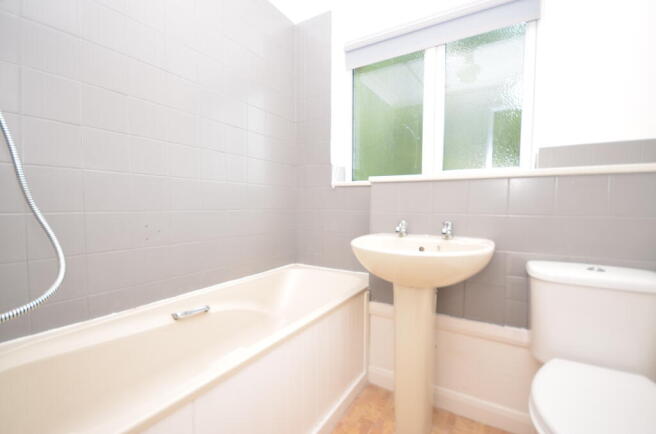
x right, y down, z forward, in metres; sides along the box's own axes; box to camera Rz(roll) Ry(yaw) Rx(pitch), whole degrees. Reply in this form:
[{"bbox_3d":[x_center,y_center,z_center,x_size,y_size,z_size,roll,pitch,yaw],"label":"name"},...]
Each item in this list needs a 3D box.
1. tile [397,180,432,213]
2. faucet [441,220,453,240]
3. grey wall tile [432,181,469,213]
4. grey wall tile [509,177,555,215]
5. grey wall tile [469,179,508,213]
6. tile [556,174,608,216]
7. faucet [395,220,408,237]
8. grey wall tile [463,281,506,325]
[{"bbox_3d":[0.424,-0.091,1.320,0.150,0.150,0.010,2,3,33],"label":"tile"},{"bbox_3d":[0.508,0.061,1.154,0.043,0.076,0.092,2,3,33],"label":"faucet"},{"bbox_3d":[0.549,-0.087,1.238,0.150,0.150,0.010,2,3,33],"label":"grey wall tile"},{"bbox_3d":[0.800,-0.080,1.073,0.150,0.150,0.010,2,3,33],"label":"grey wall tile"},{"bbox_3d":[0.674,-0.084,1.155,0.150,0.150,0.010,2,3,33],"label":"grey wall tile"},{"bbox_3d":[0.925,-0.077,0.991,0.150,0.150,0.010,2,3,33],"label":"tile"},{"bbox_3d":[0.341,0.057,1.264,0.043,0.076,0.092,2,3,33],"label":"faucet"},{"bbox_3d":[0.673,0.370,1.174,0.150,0.150,0.010,2,3,33],"label":"grey wall tile"}]

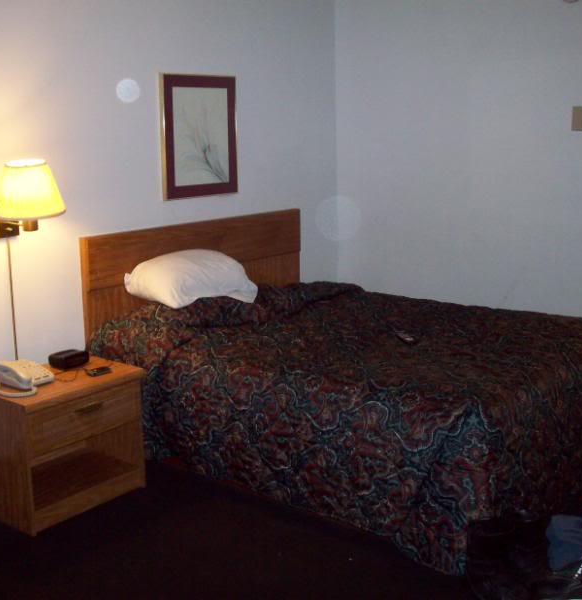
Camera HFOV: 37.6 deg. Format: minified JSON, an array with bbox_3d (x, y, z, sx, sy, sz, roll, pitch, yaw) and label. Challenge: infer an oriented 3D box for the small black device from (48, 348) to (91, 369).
[{"bbox_3d":[-0.980,0.258,3.789,0.095,0.052,0.158,7,13,38],"label":"small black device"}]

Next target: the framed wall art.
[{"bbox_3d":[-0.458,-0.832,4.366,0.030,0.603,0.518,7,13,38],"label":"framed wall art"}]

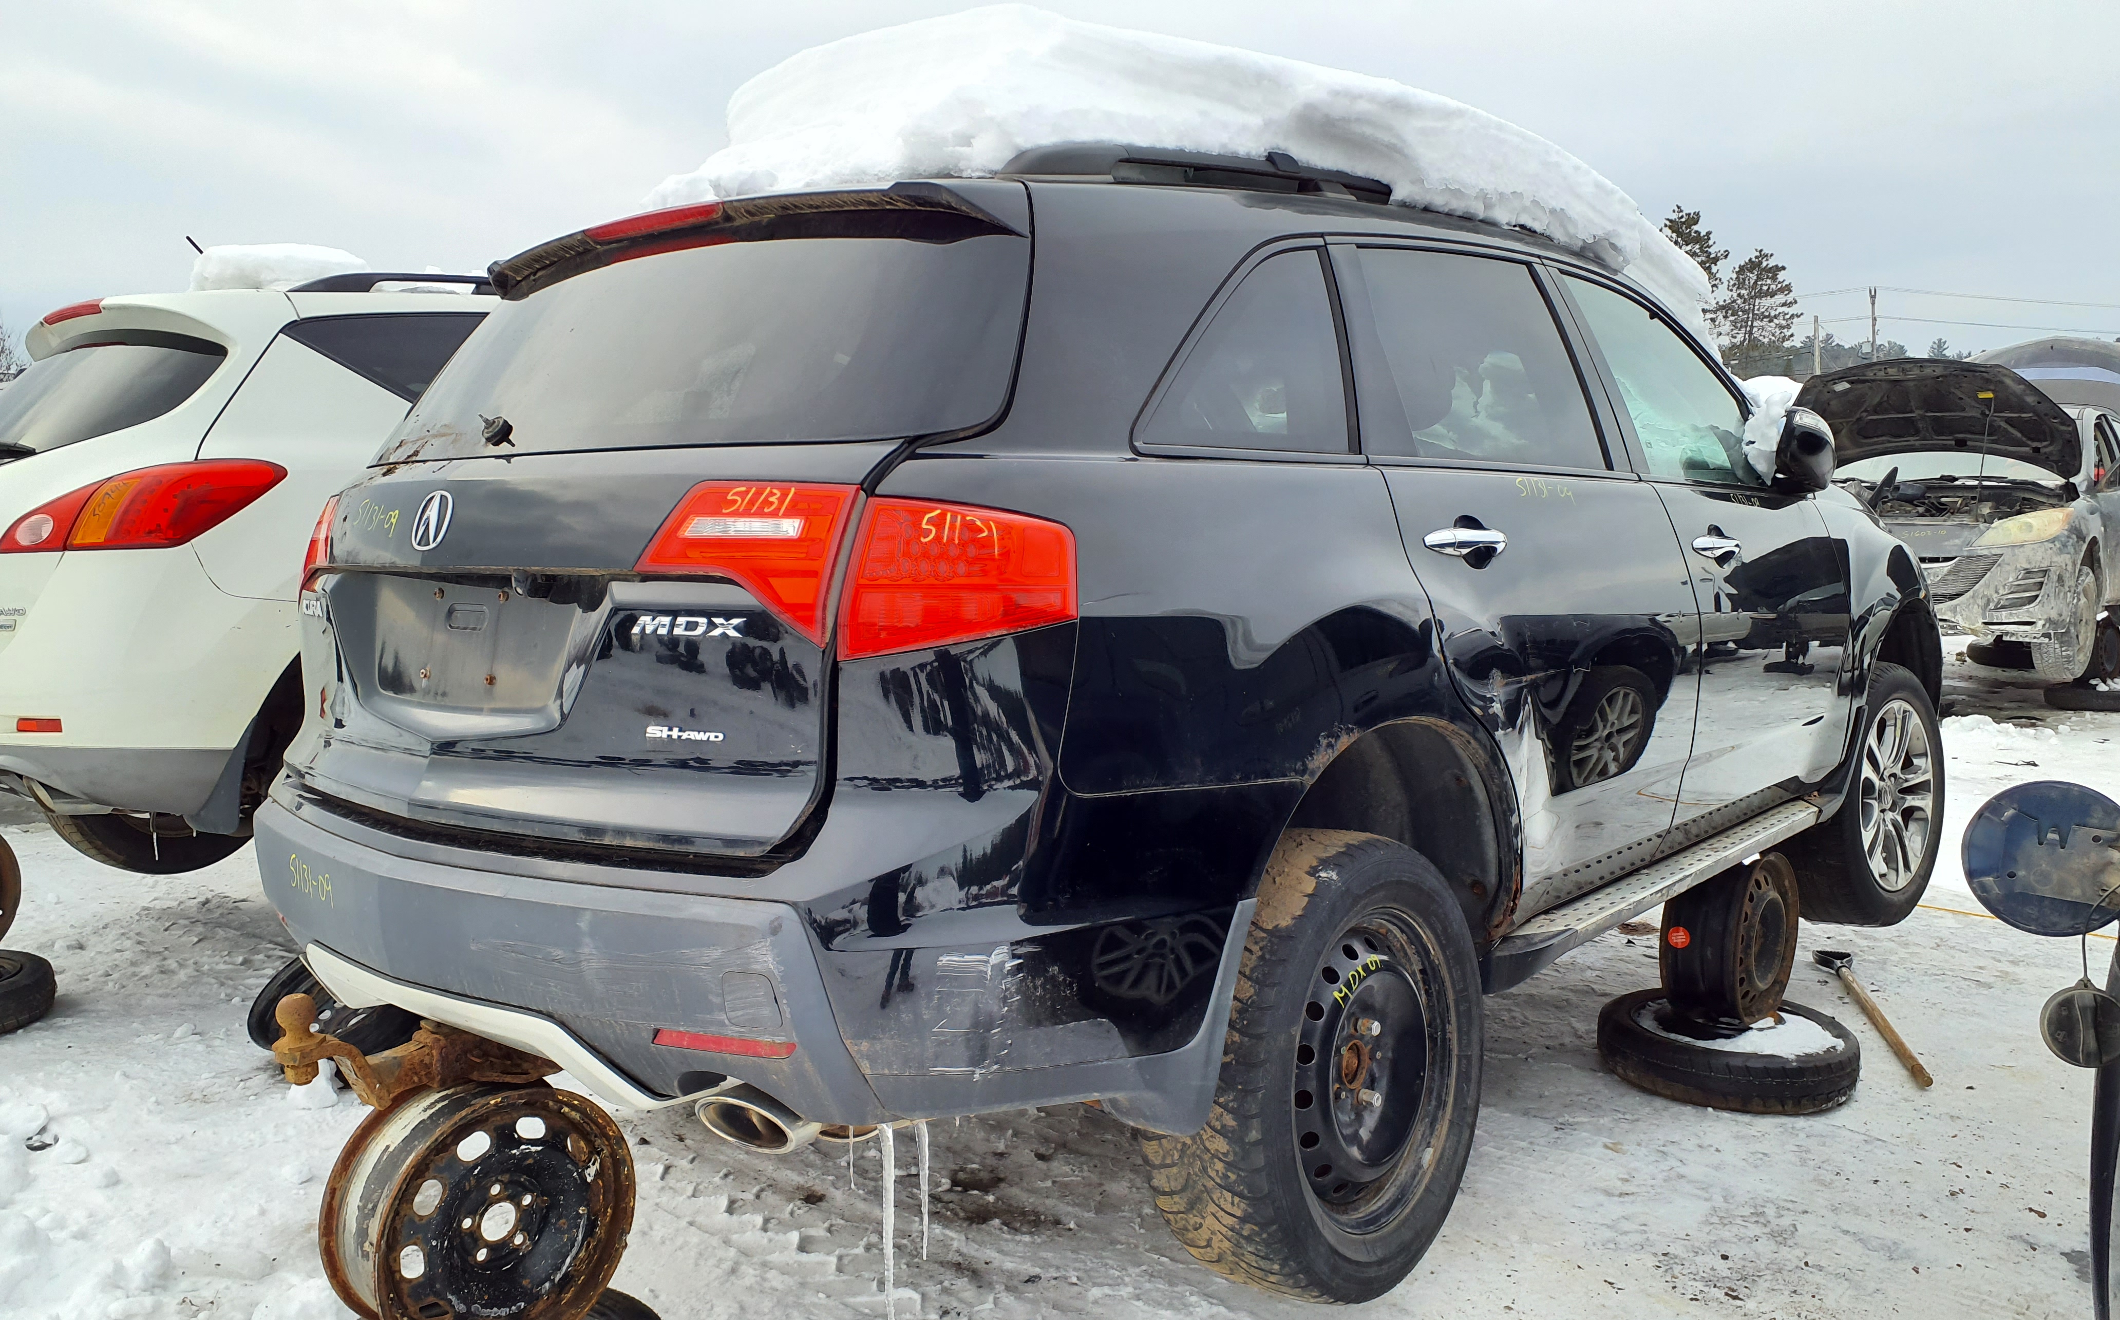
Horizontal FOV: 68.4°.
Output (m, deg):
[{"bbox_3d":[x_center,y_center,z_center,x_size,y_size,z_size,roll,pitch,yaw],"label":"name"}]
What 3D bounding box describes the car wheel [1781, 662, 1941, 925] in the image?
[{"bbox_3d":[2.263,0.379,4.439,0.735,0.735,0.255,-5,3,-42],"label":"car wheel"}]

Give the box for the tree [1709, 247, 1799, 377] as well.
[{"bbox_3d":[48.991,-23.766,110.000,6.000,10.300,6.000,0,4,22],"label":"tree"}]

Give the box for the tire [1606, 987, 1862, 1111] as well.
[{"bbox_3d":[1.693,0.985,3.970,0.615,0.155,0.615,1,5,23],"label":"tire"}]

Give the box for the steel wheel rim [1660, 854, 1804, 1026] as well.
[{"bbox_3d":[1.778,0.724,4.130,0.188,0.464,0.464,6,8,43],"label":"steel wheel rim"}]

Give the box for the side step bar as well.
[{"bbox_3d":[1.339,0.458,3.331,0.140,0.085,1.760,4,7,41],"label":"side step bar"}]

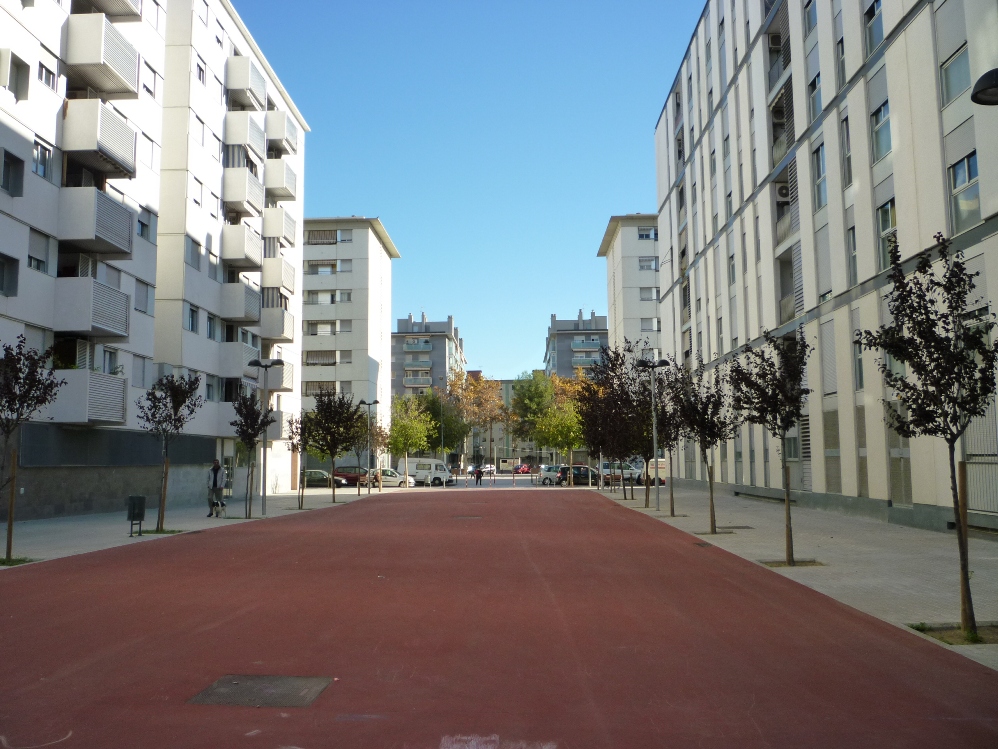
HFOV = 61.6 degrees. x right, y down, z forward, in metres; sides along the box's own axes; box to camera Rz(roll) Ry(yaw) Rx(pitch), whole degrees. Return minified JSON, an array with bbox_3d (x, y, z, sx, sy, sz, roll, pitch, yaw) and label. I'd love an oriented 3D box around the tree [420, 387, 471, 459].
[{"bbox_3d":[-5.906,6.411,90.529,5.800,10.045,5.600,-1,-6,2],"label":"tree"}]

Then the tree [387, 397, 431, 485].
[{"bbox_3d":[-5.983,4.610,57.835,3.300,6.483,3.300,-1,-6,1],"label":"tree"}]

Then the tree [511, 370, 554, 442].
[{"bbox_3d":[3.520,5.111,86.586,4.422,11.124,4.422,-1,-6,1],"label":"tree"}]

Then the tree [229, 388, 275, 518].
[{"bbox_3d":[-7.431,2.407,25.260,1.348,3.864,1.400,-1,-6,1],"label":"tree"}]

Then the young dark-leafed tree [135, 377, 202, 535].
[{"bbox_3d":[-8.361,1.953,21.161,1.600,3.980,1.500,-1,-6,2],"label":"young dark-leafed tree"}]

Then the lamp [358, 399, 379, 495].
[{"bbox_3d":[-6.688,3.740,43.247,0.980,4.875,0.380,-1,-6,2],"label":"lamp"}]

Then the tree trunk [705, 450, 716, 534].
[{"bbox_3d":[4.733,2.628,18.685,0.250,1.854,0.220,-1,-6,2],"label":"tree trunk"}]

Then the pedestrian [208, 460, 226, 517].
[{"bbox_3d":[-8.917,3.592,26.401,0.600,1.809,0.420,0,-6,-7],"label":"pedestrian"}]

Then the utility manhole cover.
[{"bbox_3d":[-1.685,2.282,6.010,0.863,0.030,0.786,-1,-6,4],"label":"utility manhole cover"}]

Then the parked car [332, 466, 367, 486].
[{"bbox_3d":[-10.625,7.908,64.924,4.200,1.495,1.750,-1,-6,2],"label":"parked car"}]

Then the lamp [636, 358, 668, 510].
[{"bbox_3d":[4.904,1.930,26.658,1.051,4.851,0.400,-1,-6,1],"label":"lamp"}]

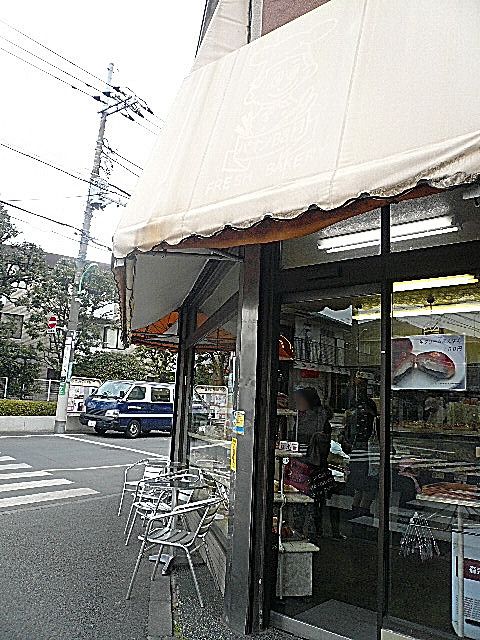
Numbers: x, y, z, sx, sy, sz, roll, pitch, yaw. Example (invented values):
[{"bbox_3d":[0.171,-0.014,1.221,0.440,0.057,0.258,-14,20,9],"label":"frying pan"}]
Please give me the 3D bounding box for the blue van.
[{"bbox_3d":[-3.701,3.404,19.776,1.690,1.950,4.500,-3,-11,32],"label":"blue van"}]

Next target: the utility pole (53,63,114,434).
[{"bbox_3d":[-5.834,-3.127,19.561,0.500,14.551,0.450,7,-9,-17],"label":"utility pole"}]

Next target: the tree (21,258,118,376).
[{"bbox_3d":[-7.703,0.693,22.606,4.100,6.970,4.000,6,-9,-17],"label":"tree"}]

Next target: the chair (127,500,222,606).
[{"bbox_3d":[-0.459,1.699,3.940,0.580,0.710,0.510,1,-9,11],"label":"chair"}]

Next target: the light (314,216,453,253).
[{"bbox_3d":[1.243,-0.725,4.543,1.250,0.100,0.220,-4,-12,39],"label":"light"}]

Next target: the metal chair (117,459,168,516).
[{"bbox_3d":[-1.108,2.055,6.410,0.510,0.710,0.580,-2,-10,26],"label":"metal chair"}]

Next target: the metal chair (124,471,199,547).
[{"bbox_3d":[-0.825,1.912,5.412,0.580,0.710,0.510,5,-9,-13],"label":"metal chair"}]

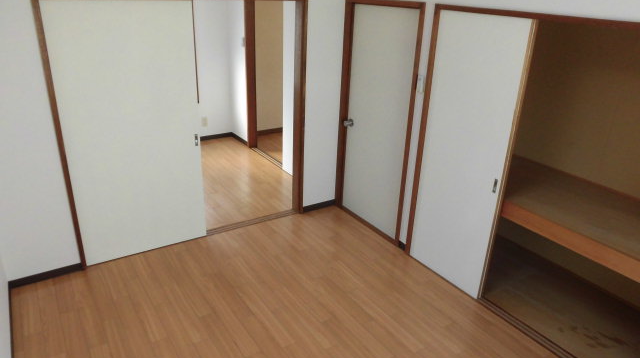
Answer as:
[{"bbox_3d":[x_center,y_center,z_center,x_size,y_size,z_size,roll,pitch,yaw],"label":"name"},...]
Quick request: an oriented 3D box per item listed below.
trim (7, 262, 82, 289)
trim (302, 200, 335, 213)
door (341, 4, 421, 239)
[{"bbox_3d":[-1.849,0.651,3.008,0.430,0.061,0.015,-13,27,-31],"label":"trim"},{"bbox_3d":[-0.007,0.255,4.110,0.346,0.061,0.015,-13,27,-31],"label":"trim"},{"bbox_3d":[0.462,-0.439,3.579,0.040,1.776,0.744,-13,27,-31],"label":"door"}]

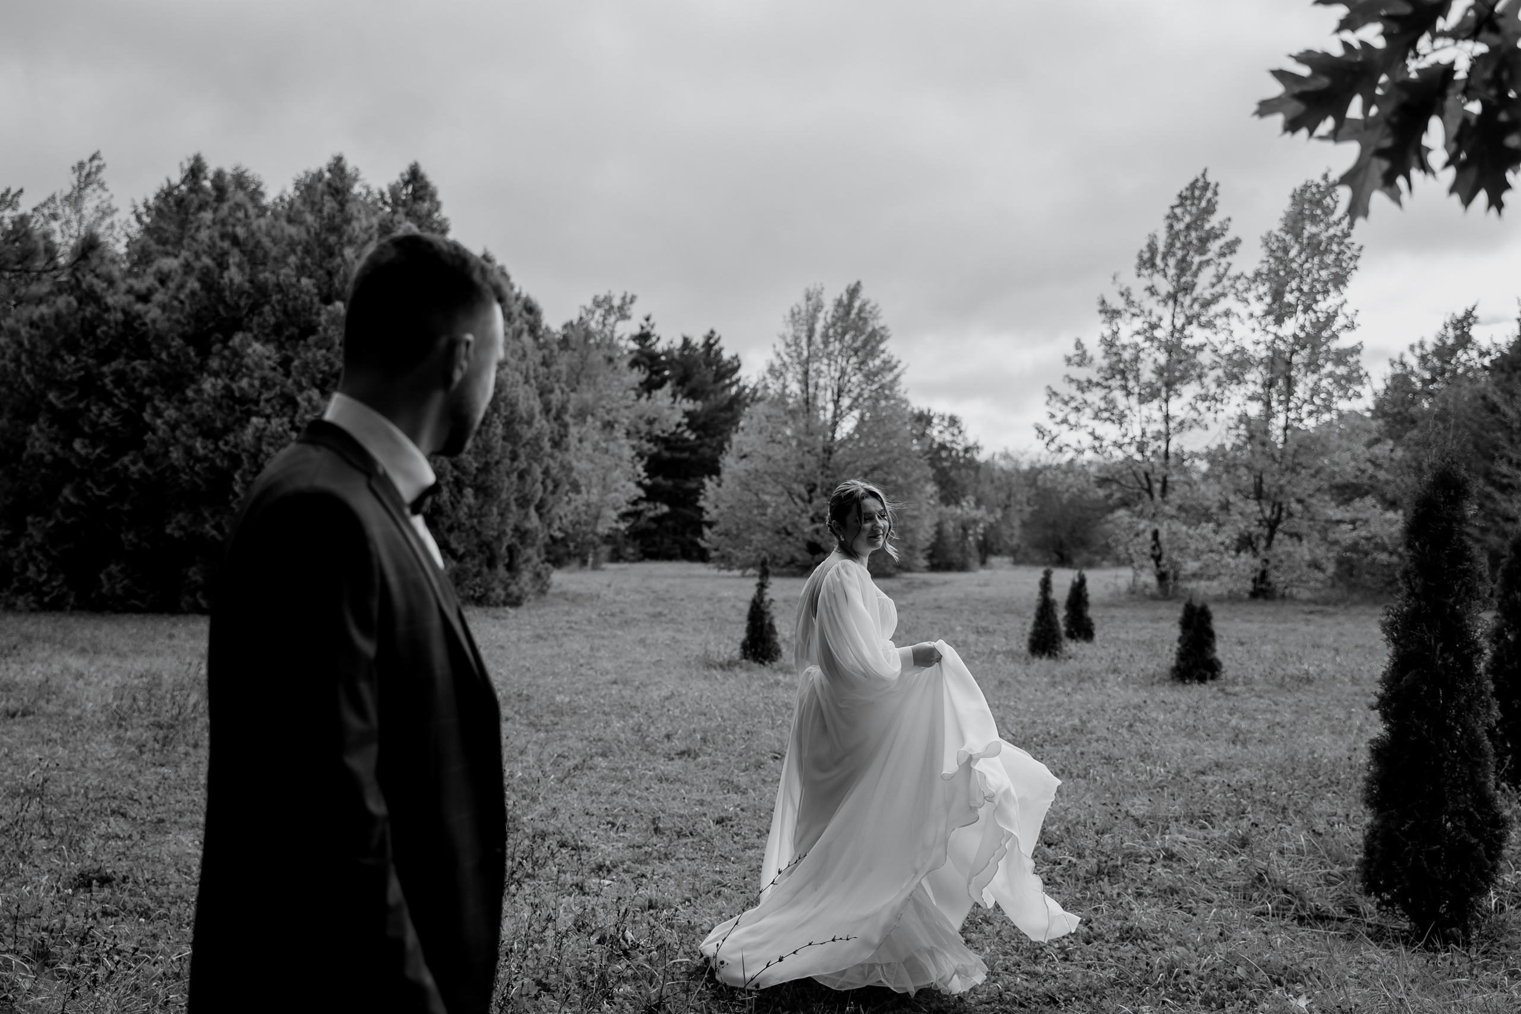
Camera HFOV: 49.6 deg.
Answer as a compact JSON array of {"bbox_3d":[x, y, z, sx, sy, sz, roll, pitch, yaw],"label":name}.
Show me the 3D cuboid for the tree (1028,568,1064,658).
[{"bbox_3d":[3.610,1.348,20.900,0.452,1.145,0.452,0,-1,0],"label":"tree"}]

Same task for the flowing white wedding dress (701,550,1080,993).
[{"bbox_3d":[0.454,0.885,5.750,1.300,1.480,0.950,0,-1,-18],"label":"flowing white wedding dress"}]

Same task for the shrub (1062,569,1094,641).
[{"bbox_3d":[4.669,1.448,24.200,0.454,1.064,0.454,0,-1,0],"label":"shrub"}]

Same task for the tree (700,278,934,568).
[{"bbox_3d":[2.285,-2.998,64.000,9.139,11.392,9.139,0,-1,0],"label":"tree"}]

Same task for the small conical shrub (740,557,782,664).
[{"bbox_3d":[0.007,1.260,20.100,0.522,1.318,0.522,0,-1,0],"label":"small conical shrub"}]

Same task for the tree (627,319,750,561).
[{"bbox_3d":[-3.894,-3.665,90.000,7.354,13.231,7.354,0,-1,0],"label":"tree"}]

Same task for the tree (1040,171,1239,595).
[{"bbox_3d":[10.023,-3.276,43.500,5.459,11.160,5.459,0,-1,0],"label":"tree"}]

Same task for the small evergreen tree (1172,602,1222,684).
[{"bbox_3d":[4.599,1.411,17.400,0.552,0.903,0.552,0,-1,0],"label":"small evergreen tree"}]

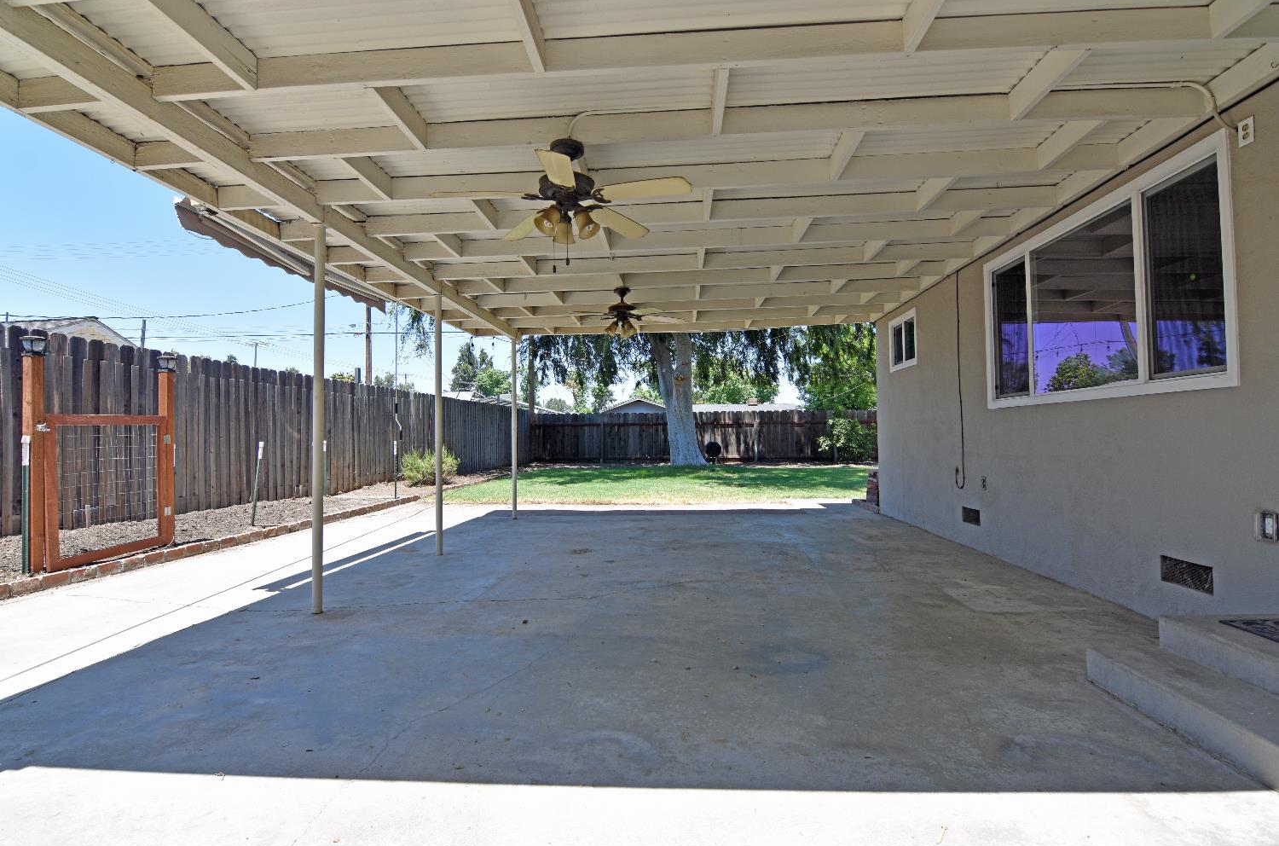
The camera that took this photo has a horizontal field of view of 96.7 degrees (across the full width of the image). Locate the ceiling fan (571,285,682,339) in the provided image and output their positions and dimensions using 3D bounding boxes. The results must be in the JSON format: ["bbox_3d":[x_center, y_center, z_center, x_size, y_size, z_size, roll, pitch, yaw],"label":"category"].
[{"bbox_3d":[-0.160,-1.100,5.719,1.200,0.530,1.180,-1,-2,4],"label":"ceiling fan"}]

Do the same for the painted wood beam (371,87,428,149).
[{"bbox_3d":[-1.144,-1.492,2.698,0.040,0.142,0.513,-1,-2,4],"label":"painted wood beam"}]

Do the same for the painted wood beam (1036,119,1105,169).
[{"bbox_3d":[2.369,-1.585,3.123,0.040,0.144,0.520,-1,-2,4],"label":"painted wood beam"}]

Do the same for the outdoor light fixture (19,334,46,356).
[{"bbox_3d":[-4.986,-0.637,4.672,0.120,0.145,0.120,-1,-2,4],"label":"outdoor light fixture"}]

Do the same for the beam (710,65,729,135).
[{"bbox_3d":[0.376,-1.539,2.641,0.040,0.143,0.515,-1,-2,4],"label":"beam"}]

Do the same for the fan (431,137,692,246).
[{"bbox_3d":[-0.377,-1.201,2.937,1.270,0.476,1.250,-1,-2,4],"label":"fan"}]

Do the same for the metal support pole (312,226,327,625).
[{"bbox_3d":[-2.043,-0.039,3.625,0.060,2.472,0.060,-1,-2,4],"label":"metal support pole"}]

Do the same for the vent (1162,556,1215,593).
[{"bbox_3d":[2.900,0.799,3.003,0.035,0.135,0.308,-1,-2,4],"label":"vent"}]

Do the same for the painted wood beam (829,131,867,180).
[{"bbox_3d":[1.154,-1.547,3.167,0.040,0.143,0.518,-1,-2,4],"label":"painted wood beam"}]

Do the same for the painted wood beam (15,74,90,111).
[{"bbox_3d":[-2.419,-1.434,2.463,0.530,0.137,0.040,-1,-2,4],"label":"painted wood beam"}]

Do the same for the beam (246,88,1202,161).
[{"bbox_3d":[0.375,-1.531,2.918,4.843,0.144,0.040,-2,-2,2],"label":"beam"}]

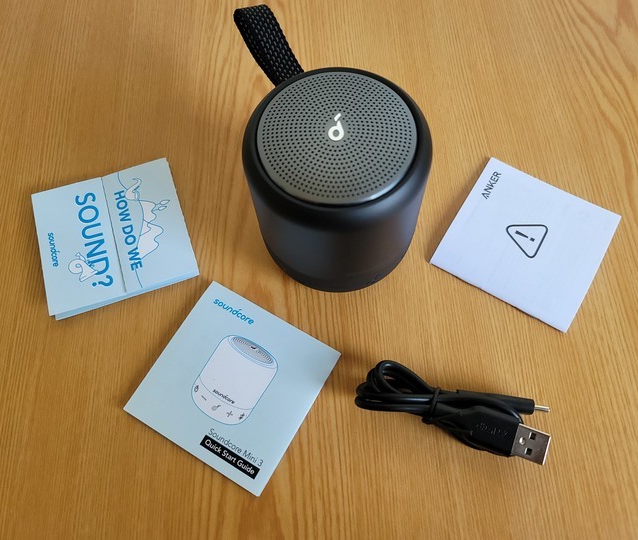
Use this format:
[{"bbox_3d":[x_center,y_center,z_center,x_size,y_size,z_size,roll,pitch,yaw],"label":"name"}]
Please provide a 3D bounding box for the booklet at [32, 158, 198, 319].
[{"bbox_3d":[-0.107,-0.019,0.272,0.074,0.006,0.072,-18,68,-4],"label":"booklet"}]

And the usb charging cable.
[{"bbox_3d":[0.058,0.060,0.226,0.085,0.018,0.026,13,69,8],"label":"usb charging cable"}]

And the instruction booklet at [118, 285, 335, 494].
[{"bbox_3d":[-0.039,0.052,0.242,0.073,0.003,0.072,28,72,13],"label":"instruction booklet"}]

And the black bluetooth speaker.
[{"bbox_3d":[0.002,-0.051,0.238,0.075,0.083,0.111,-22,69,-6],"label":"black bluetooth speaker"}]

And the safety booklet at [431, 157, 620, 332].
[{"bbox_3d":[0.104,-0.015,0.262,0.070,0.003,0.071,29,72,13],"label":"safety booklet"}]

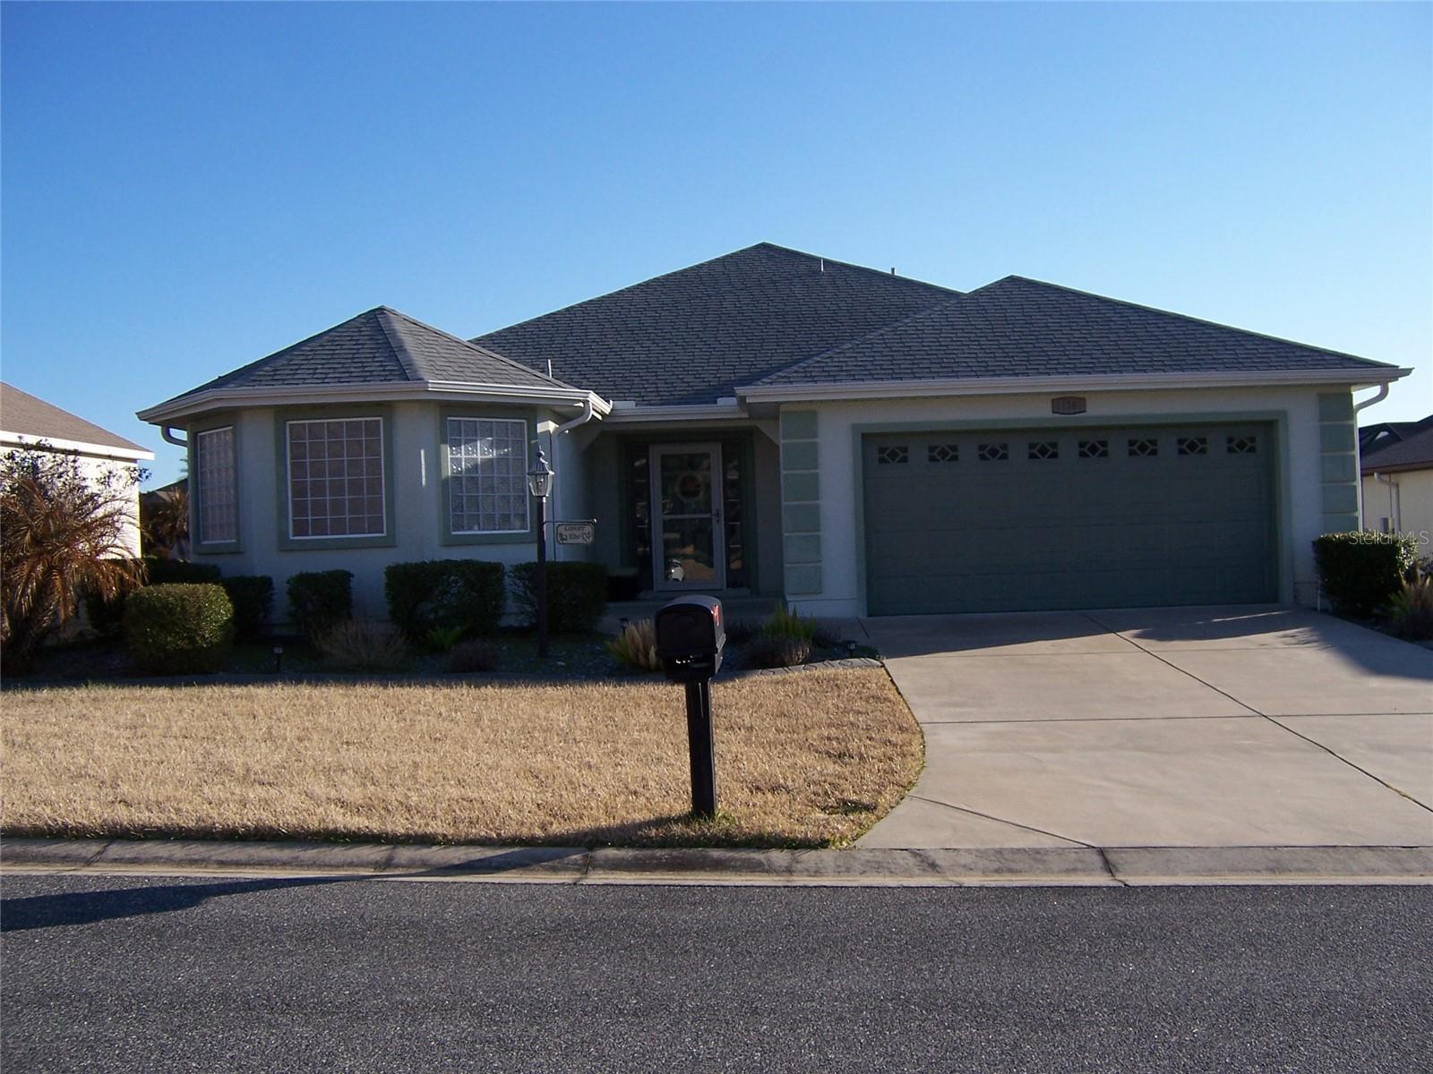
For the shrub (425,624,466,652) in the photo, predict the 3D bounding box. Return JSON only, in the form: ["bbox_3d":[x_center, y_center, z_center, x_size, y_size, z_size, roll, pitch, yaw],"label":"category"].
[{"bbox_3d":[-2.706,1.010,13.650,0.390,0.273,0.380,-2,-1,0],"label":"shrub"}]

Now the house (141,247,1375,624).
[{"bbox_3d":[0.580,-2.089,22.474,14.600,6.370,16.500,-2,-1,0],"label":"house"}]

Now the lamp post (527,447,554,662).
[{"bbox_3d":[-1.647,0.146,12.800,0.230,1.971,0.230,-2,-1,0],"label":"lamp post"}]

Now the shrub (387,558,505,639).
[{"bbox_3d":[-2.762,0.630,13.895,1.206,0.792,0.900,-2,-1,0],"label":"shrub"}]

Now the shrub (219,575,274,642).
[{"bbox_3d":[-4.971,0.753,14.400,0.570,0.689,0.620,-2,-1,0],"label":"shrub"}]

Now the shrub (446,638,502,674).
[{"bbox_3d":[-2.163,1.054,12.190,0.494,0.315,0.480,-2,-1,0],"label":"shrub"}]

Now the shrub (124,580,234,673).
[{"bbox_3d":[-5.056,0.843,12.850,0.950,0.827,0.920,-2,-1,0],"label":"shrub"}]

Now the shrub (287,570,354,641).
[{"bbox_3d":[-4.168,0.717,14.400,0.650,0.734,0.650,-2,-1,0],"label":"shrub"}]

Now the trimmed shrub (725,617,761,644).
[{"bbox_3d":[0.250,0.969,14.190,0.440,0.288,0.420,-2,-1,0],"label":"trimmed shrub"}]

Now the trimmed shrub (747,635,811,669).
[{"bbox_3d":[0.587,1.067,12.789,0.590,0.320,0.550,-2,-1,0],"label":"trimmed shrub"}]

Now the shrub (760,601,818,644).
[{"bbox_3d":[0.732,0.872,13.800,0.557,0.430,0.500,-2,-1,0],"label":"shrub"}]

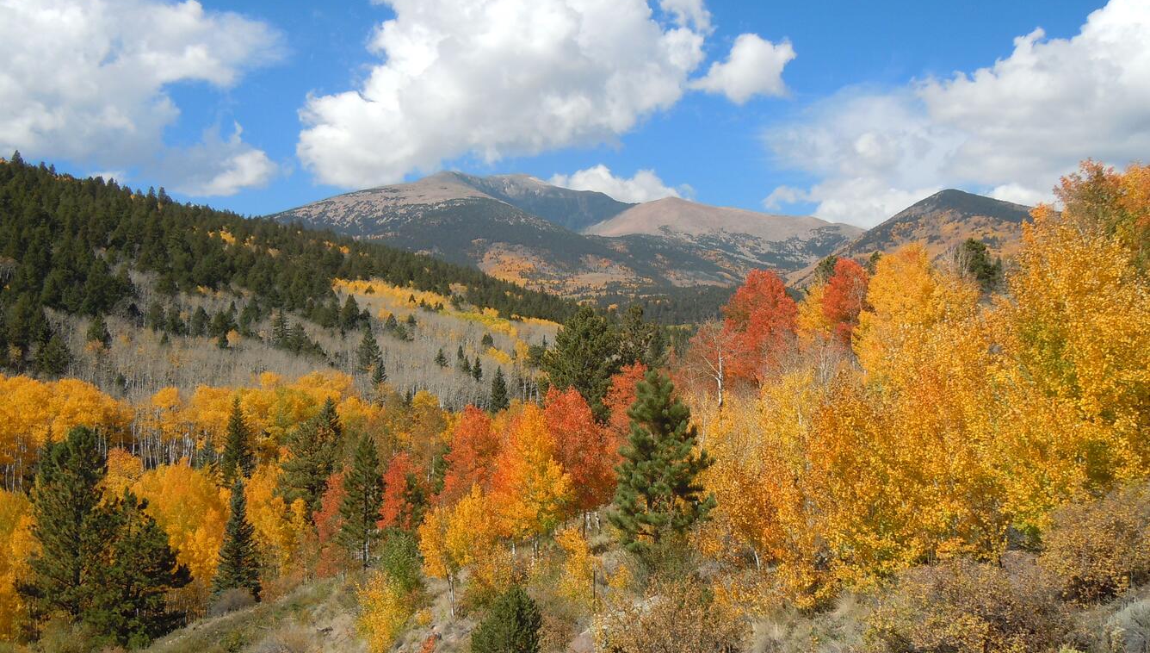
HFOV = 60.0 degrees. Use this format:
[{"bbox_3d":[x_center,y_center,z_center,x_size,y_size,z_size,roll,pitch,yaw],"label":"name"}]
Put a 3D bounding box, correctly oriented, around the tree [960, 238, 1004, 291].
[{"bbox_3d":[34.710,-3.030,85.000,3.910,9.190,3.910,0,0,0],"label":"tree"}]

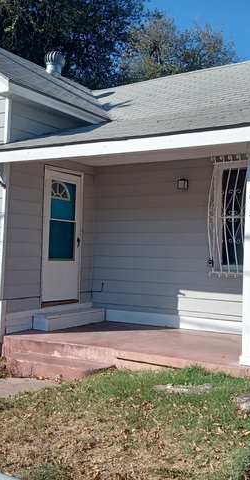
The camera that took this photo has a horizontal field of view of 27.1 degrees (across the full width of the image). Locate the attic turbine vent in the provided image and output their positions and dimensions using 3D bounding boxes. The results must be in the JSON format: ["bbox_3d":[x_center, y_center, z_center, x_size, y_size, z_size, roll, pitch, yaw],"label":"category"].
[{"bbox_3d":[-1.498,-3.746,11.000,0.435,0.540,0.435,1,-2,0],"label":"attic turbine vent"}]

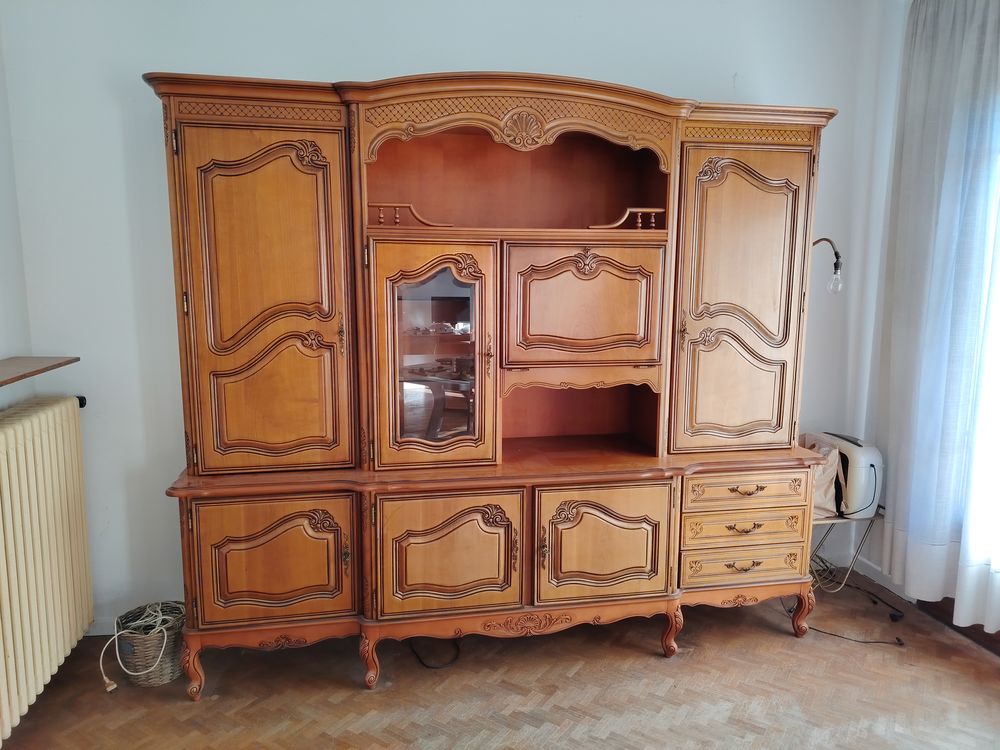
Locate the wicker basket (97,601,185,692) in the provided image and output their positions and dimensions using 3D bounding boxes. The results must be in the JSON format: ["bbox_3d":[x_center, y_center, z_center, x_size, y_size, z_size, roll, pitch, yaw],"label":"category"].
[{"bbox_3d":[-1.291,1.009,2.593,0.246,0.221,0.246,-1,8,-11],"label":"wicker basket"}]

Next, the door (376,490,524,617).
[{"bbox_3d":[-0.177,0.648,2.550,0.542,0.465,0.030,-1,8,-11],"label":"door"}]

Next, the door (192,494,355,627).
[{"bbox_3d":[-0.794,0.658,2.482,0.546,0.456,0.030,-1,8,-11],"label":"door"}]

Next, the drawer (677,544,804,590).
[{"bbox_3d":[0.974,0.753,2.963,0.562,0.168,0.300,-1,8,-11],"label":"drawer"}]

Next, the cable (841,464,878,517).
[{"bbox_3d":[1.718,0.551,3.324,0.173,0.241,0.070,-1,8,-11],"label":"cable"}]

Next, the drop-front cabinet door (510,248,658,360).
[{"bbox_3d":[0.315,-0.258,2.562,0.604,0.446,0.033,-1,8,-11],"label":"drop-front cabinet door"}]

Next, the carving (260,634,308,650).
[{"bbox_3d":[-0.806,0.996,2.571,0.169,0.058,0.020,-1,9,-11],"label":"carving"}]

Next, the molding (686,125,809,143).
[{"bbox_3d":[1.002,-0.974,2.792,0.553,0.051,0.020,-1,9,-11],"label":"molding"}]

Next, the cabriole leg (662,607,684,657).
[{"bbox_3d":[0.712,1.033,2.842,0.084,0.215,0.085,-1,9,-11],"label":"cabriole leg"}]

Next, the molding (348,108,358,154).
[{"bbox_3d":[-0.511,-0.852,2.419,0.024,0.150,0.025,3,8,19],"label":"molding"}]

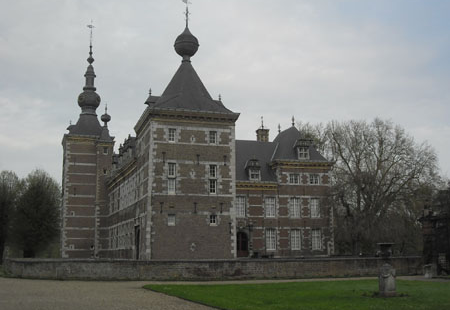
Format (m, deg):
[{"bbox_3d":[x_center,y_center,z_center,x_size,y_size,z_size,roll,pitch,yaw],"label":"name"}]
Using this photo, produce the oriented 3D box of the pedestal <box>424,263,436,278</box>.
[{"bbox_3d":[12.167,6.826,33.785,0.580,0.840,0.580,3,-10,-18],"label":"pedestal"}]

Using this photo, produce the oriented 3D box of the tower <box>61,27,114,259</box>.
[{"bbox_3d":[-19.726,-2.169,82.802,6.762,34.986,7.252,3,-10,-18],"label":"tower"}]

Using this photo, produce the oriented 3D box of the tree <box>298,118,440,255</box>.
[{"bbox_3d":[22.729,5.358,89.929,22.331,22.700,20.000,3,-11,-19],"label":"tree"}]

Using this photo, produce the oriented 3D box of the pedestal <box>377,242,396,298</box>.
[{"bbox_3d":[6.268,4.438,22.246,0.700,2.025,0.700,2,-10,-14],"label":"pedestal"}]

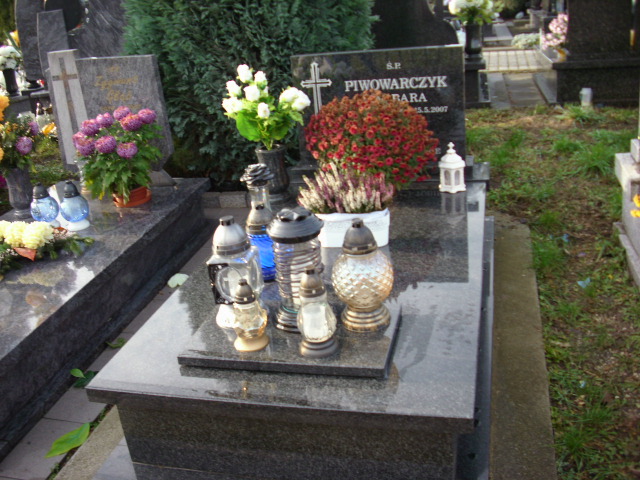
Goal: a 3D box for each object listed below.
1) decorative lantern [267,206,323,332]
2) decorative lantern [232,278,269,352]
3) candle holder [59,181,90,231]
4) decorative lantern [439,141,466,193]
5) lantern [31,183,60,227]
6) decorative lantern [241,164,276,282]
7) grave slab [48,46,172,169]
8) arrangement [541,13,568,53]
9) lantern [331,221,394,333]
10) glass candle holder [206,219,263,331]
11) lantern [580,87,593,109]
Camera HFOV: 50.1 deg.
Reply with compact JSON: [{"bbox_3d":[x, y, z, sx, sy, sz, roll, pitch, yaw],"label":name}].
[{"bbox_3d":[-0.064,0.081,1.929,0.154,0.342,0.154,1,23,14],"label":"decorative lantern"},{"bbox_3d":[-0.197,0.198,1.867,0.091,0.197,0.091,1,23,14],"label":"decorative lantern"},{"bbox_3d":[-1.201,-0.179,3.320,0.135,0.206,0.135,1,22,14],"label":"candle holder"},{"bbox_3d":[0.579,-0.327,3.010,0.118,0.200,0.110,1,22,14],"label":"decorative lantern"},{"bbox_3d":[-1.381,-0.183,3.424,0.139,0.210,0.139,1,23,14],"label":"lantern"},{"bbox_3d":[-0.197,-0.065,2.277,0.125,0.372,0.125,1,22,14],"label":"decorative lantern"},{"bbox_3d":[-1.169,-0.725,3.842,0.665,0.680,0.085,1,18,14],"label":"grave slab"},{"bbox_3d":[2.403,-2.108,6.950,0.320,0.350,0.300,1,22,14],"label":"arrangement"},{"bbox_3d":[0.117,0.089,1.914,0.180,0.306,0.180,1,23,14],"label":"lantern"},{"bbox_3d":[-0.234,0.087,1.910,0.130,0.310,0.130,1,22,14],"label":"glass candle holder"},{"bbox_3d":[2.317,-1.245,5.953,0.096,0.184,0.096,1,23,14],"label":"lantern"}]

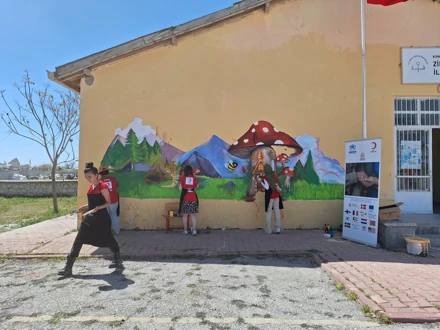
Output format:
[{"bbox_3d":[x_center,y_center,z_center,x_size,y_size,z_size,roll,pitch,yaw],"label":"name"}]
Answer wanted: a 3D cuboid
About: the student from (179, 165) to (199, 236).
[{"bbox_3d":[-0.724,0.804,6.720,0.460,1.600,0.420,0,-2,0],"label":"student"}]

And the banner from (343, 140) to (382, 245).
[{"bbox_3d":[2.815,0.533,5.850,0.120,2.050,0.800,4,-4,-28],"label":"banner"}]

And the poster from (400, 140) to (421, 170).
[{"bbox_3d":[4.746,-0.238,7.250,0.500,0.690,0.015,0,-2,0],"label":"poster"}]

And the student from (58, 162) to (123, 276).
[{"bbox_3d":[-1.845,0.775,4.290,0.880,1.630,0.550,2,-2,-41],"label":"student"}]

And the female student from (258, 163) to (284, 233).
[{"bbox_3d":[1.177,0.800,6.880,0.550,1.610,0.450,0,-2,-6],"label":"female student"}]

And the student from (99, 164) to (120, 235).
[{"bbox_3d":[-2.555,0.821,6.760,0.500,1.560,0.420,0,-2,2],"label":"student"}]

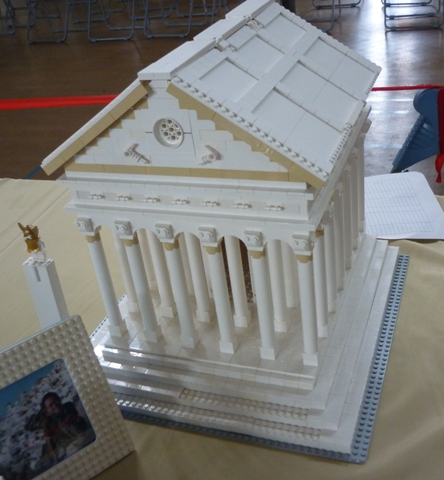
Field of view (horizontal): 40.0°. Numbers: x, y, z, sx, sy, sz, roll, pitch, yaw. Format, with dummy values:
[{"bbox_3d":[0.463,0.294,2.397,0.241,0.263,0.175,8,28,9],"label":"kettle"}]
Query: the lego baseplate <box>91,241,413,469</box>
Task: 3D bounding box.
[{"bbox_3d":[0.025,0.088,0.795,0.384,0.046,0.388,4,32,22],"label":"lego baseplate"}]

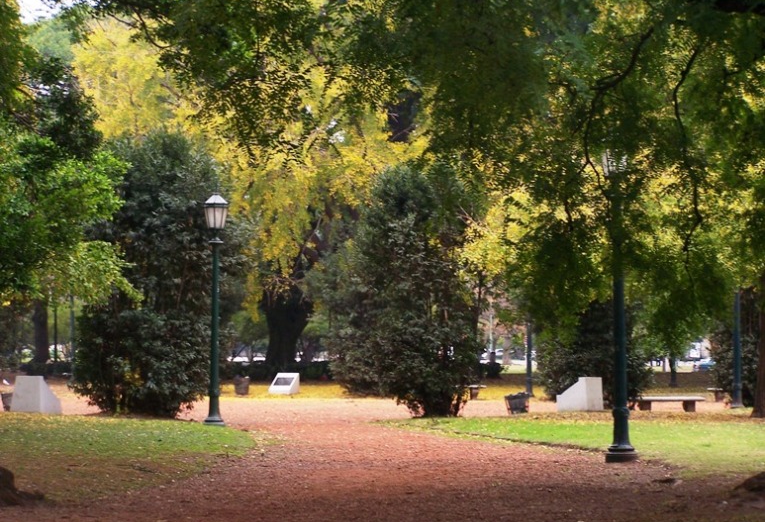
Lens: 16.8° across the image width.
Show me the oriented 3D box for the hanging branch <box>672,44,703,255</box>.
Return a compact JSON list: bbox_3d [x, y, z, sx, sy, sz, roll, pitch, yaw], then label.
[{"bbox_3d":[3.195,-1.143,27.000,0.360,2.250,0.400,0,-2,0],"label":"hanging branch"}]

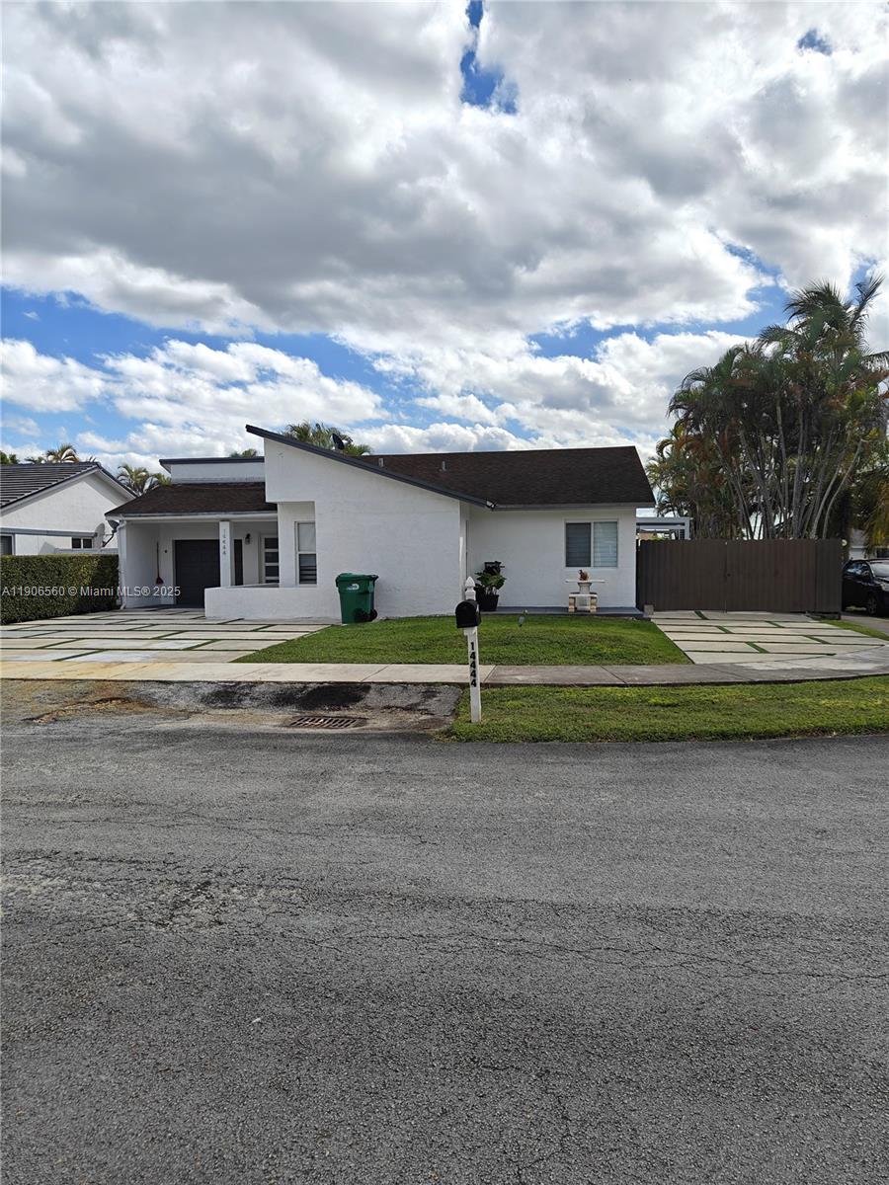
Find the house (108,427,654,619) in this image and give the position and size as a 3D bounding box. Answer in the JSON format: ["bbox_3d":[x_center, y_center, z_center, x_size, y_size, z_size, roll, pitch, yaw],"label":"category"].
[{"bbox_3d":[-1.500,-2.086,25.100,14.700,4.800,11.600,0,3,8],"label":"house"}]

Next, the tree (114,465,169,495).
[{"bbox_3d":[-18.400,-4.184,50.000,3.400,7.100,3.400,-1,3,0],"label":"tree"}]

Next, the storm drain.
[{"bbox_3d":[-1.174,1.302,8.175,0.720,0.040,0.530,0,3,9],"label":"storm drain"}]

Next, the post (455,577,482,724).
[{"bbox_3d":[0.255,0.545,7.660,0.220,1.400,0.500,-2,3,7],"label":"post"}]

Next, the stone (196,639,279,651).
[{"bbox_3d":[-3.573,0.962,14.264,1.250,0.090,1.400,0,3,7],"label":"stone"}]

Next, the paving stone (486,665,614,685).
[{"bbox_3d":[1.387,1.114,10.735,1.640,0.100,1.530,0,3,5],"label":"paving stone"}]

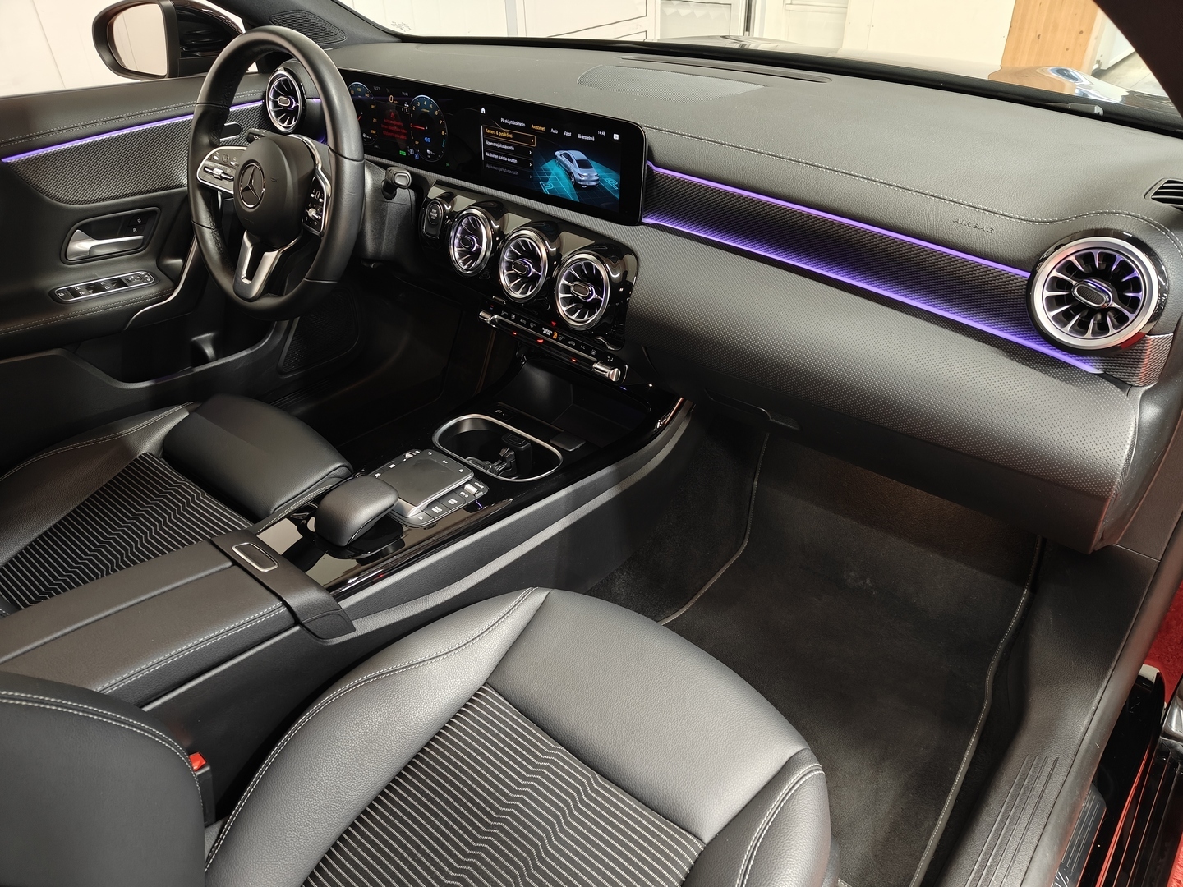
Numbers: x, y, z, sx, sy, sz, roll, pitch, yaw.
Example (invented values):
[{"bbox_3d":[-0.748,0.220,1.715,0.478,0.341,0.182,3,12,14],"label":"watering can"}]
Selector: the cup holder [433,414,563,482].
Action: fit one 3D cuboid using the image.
[{"bbox_3d":[-0.127,0.035,1.105,0.195,0.070,0.106,25,46,32],"label":"cup holder"}]

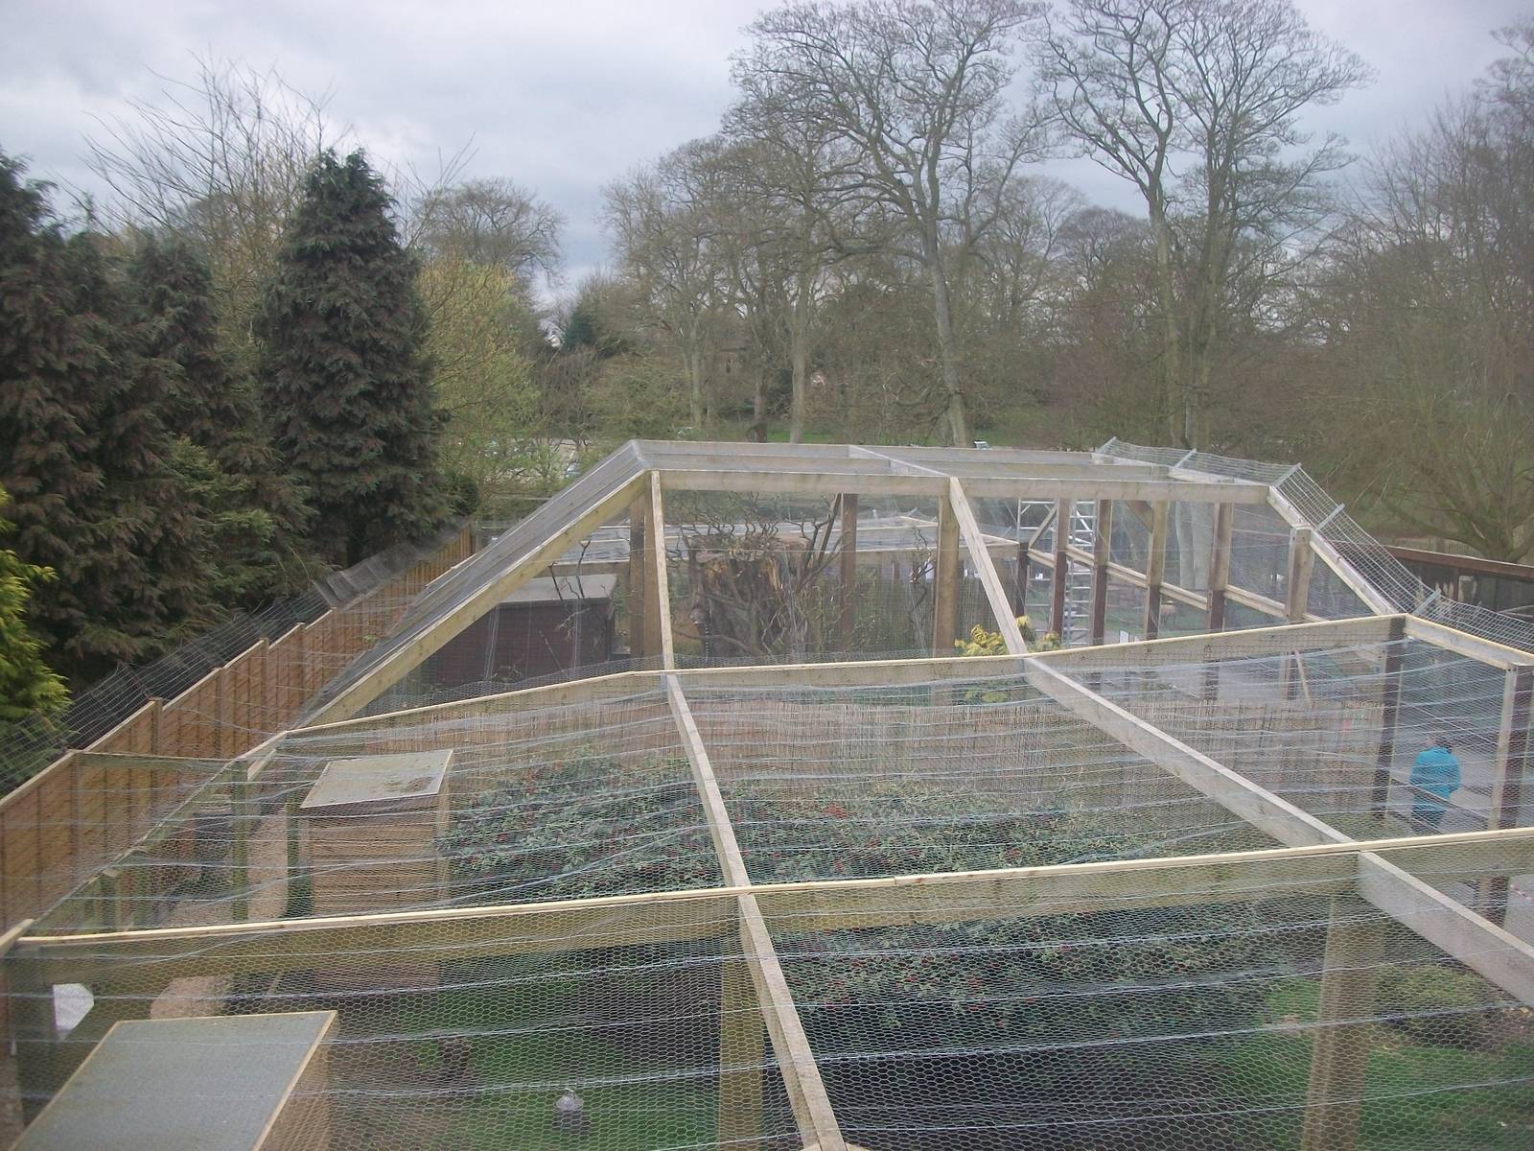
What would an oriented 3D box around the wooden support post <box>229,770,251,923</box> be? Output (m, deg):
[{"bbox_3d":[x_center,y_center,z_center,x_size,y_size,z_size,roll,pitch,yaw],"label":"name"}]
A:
[{"bbox_3d":[-3.924,2.276,10.634,0.120,1.810,0.120,1,9,-6],"label":"wooden support post"}]

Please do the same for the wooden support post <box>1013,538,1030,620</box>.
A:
[{"bbox_3d":[4.904,0.282,27.344,0.160,1.940,0.160,1,9,-4],"label":"wooden support post"}]

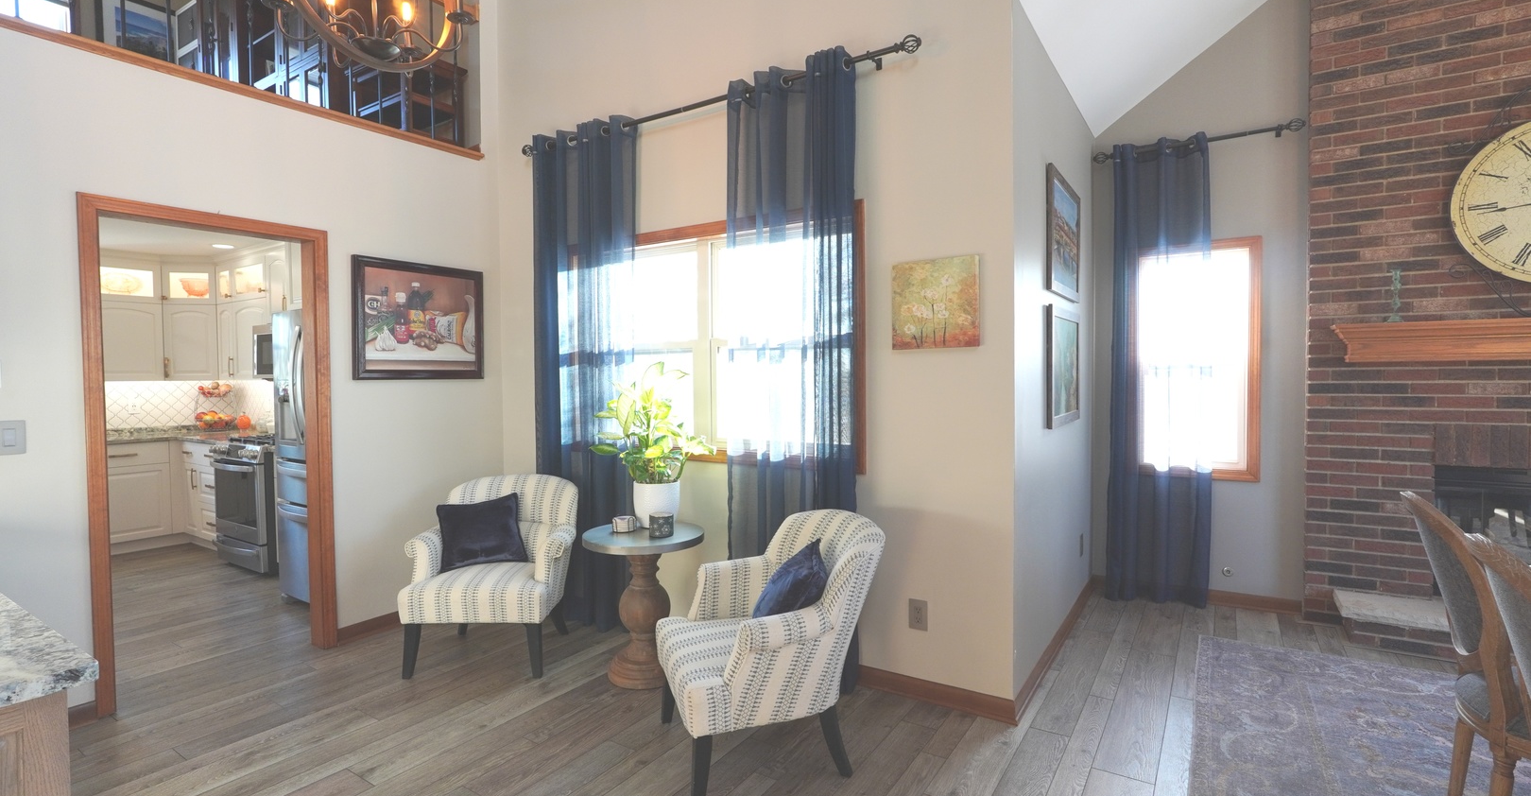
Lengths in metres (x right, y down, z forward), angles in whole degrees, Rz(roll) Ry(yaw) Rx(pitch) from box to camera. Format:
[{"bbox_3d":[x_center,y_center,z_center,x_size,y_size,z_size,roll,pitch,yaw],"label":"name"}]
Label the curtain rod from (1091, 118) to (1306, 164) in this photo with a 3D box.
[{"bbox_3d":[2.507,-1.489,3.999,1.050,0.080,0.120,1,2,34],"label":"curtain rod"}]

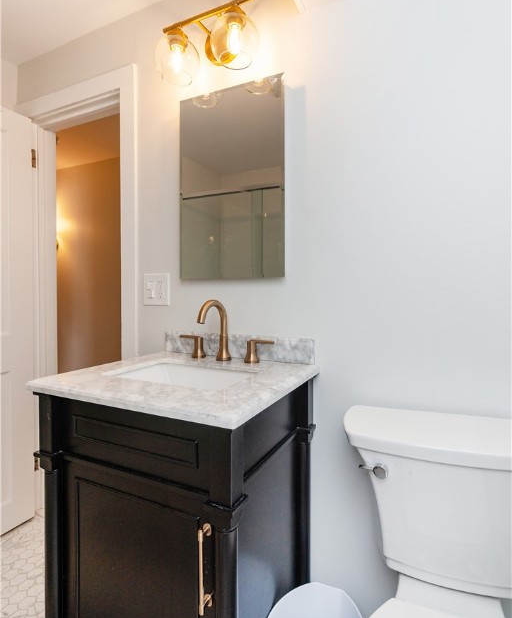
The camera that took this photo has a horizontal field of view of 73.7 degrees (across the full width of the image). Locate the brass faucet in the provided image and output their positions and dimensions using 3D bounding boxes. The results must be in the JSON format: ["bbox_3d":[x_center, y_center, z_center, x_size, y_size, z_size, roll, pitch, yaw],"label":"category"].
[{"bbox_3d":[-0.136,0.072,1.096,0.052,0.200,0.186,0,1,25],"label":"brass faucet"}]

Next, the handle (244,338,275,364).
[{"bbox_3d":[0.010,0.136,1.099,0.105,0.073,0.051,0,1,25],"label":"handle"}]

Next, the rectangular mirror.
[{"bbox_3d":[-0.088,-0.432,1.186,0.405,0.652,0.025,0,1,24],"label":"rectangular mirror"}]

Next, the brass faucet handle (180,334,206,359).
[{"bbox_3d":[-0.228,0.135,1.228,0.105,0.073,0.051,0,1,25],"label":"brass faucet handle"}]

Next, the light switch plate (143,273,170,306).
[{"bbox_3d":[-0.387,-0.075,1.333,0.123,0.122,0.008,0,1,24],"label":"light switch plate"}]

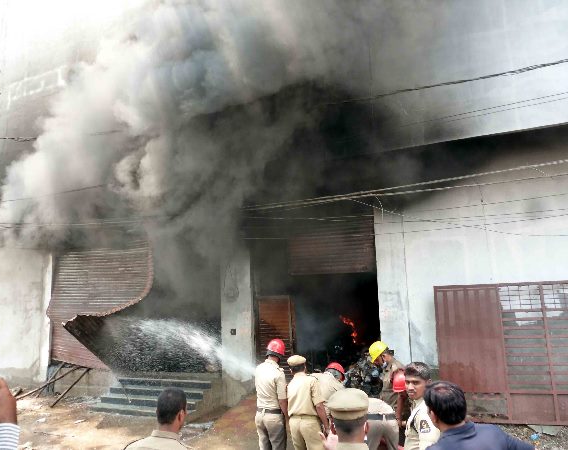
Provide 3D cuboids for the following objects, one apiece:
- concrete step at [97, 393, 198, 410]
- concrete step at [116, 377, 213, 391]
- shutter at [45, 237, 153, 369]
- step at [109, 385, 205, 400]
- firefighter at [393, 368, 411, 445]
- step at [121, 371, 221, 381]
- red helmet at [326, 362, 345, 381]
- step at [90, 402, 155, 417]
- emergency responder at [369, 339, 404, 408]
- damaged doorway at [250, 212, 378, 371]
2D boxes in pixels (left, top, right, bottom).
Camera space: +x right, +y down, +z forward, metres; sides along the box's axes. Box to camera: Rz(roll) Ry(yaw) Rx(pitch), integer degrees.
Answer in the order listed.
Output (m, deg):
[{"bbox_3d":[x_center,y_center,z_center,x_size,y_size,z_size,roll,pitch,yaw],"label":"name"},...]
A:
[{"bbox_3d":[-2.847,3.774,10.375,2.445,0.138,0.291,-5,-8,22],"label":"concrete step"},{"bbox_3d":[-2.635,3.560,10.945,2.445,0.138,0.291,-5,-8,22],"label":"concrete step"},{"bbox_3d":[-4.585,1.943,11.987,3.263,3.133,0.500,-5,-8,22],"label":"shutter"},{"bbox_3d":[-2.741,3.667,10.660,2.445,0.138,0.291,-5,-8,22],"label":"step"},{"bbox_3d":[1.423,2.431,5.604,0.520,1.505,0.550,-6,-8,26],"label":"firefighter"},{"bbox_3d":[-2.529,3.453,11.230,2.445,0.138,0.291,-5,-8,22],"label":"step"},{"bbox_3d":[0.711,2.029,6.700,0.280,0.170,0.220,32,-14,-25],"label":"red helmet"},{"bbox_3d":[-2.952,3.881,10.090,2.445,0.138,0.291,-5,-8,22],"label":"step"},{"bbox_3d":[1.506,2.491,6.793,0.450,1.683,0.500,-2,-7,-6],"label":"emergency responder"},{"bbox_3d":[0.648,1.417,10.137,2.745,3.356,0.300,-5,-8,22],"label":"damaged doorway"}]

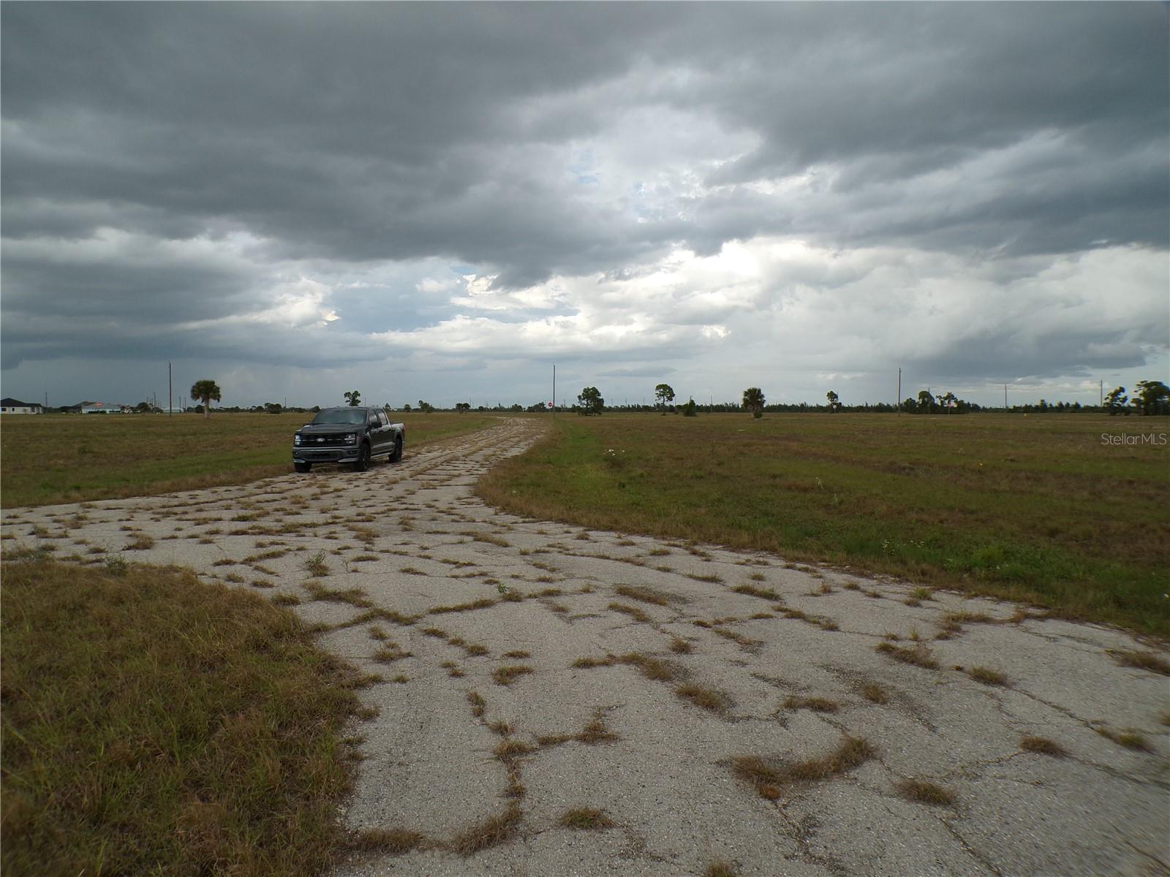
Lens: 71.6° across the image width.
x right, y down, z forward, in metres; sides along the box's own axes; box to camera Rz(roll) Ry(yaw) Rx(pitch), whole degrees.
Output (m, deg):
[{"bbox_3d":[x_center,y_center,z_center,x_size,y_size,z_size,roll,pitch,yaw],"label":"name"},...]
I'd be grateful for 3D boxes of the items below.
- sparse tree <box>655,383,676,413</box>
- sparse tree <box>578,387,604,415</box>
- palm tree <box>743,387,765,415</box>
[{"bbox_3d":[16.210,-7.790,163.000,4.060,6.280,3.940,0,2,0],"label":"sparse tree"},{"bbox_3d":[1.160,-6.960,153.000,4.910,5.460,4.770,0,2,0],"label":"sparse tree"},{"bbox_3d":[25.240,-5.260,121.000,3.370,4.530,3.270,0,2,0],"label":"palm tree"}]

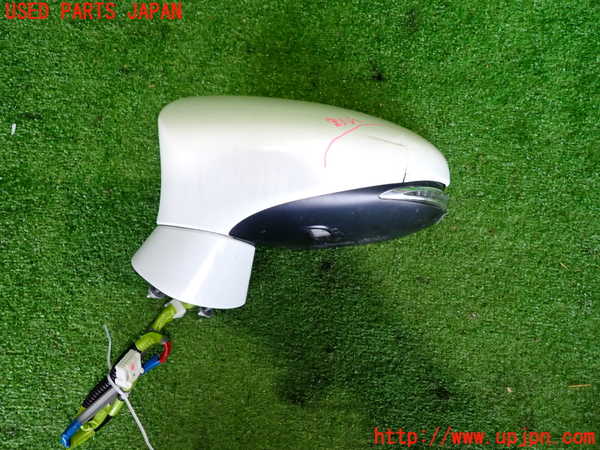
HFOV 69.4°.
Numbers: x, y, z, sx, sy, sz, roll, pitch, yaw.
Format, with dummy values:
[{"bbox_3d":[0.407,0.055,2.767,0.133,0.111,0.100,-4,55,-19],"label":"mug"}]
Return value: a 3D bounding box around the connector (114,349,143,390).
[{"bbox_3d":[-0.171,0.145,0.433,0.014,0.025,0.026,13,116,8],"label":"connector"}]

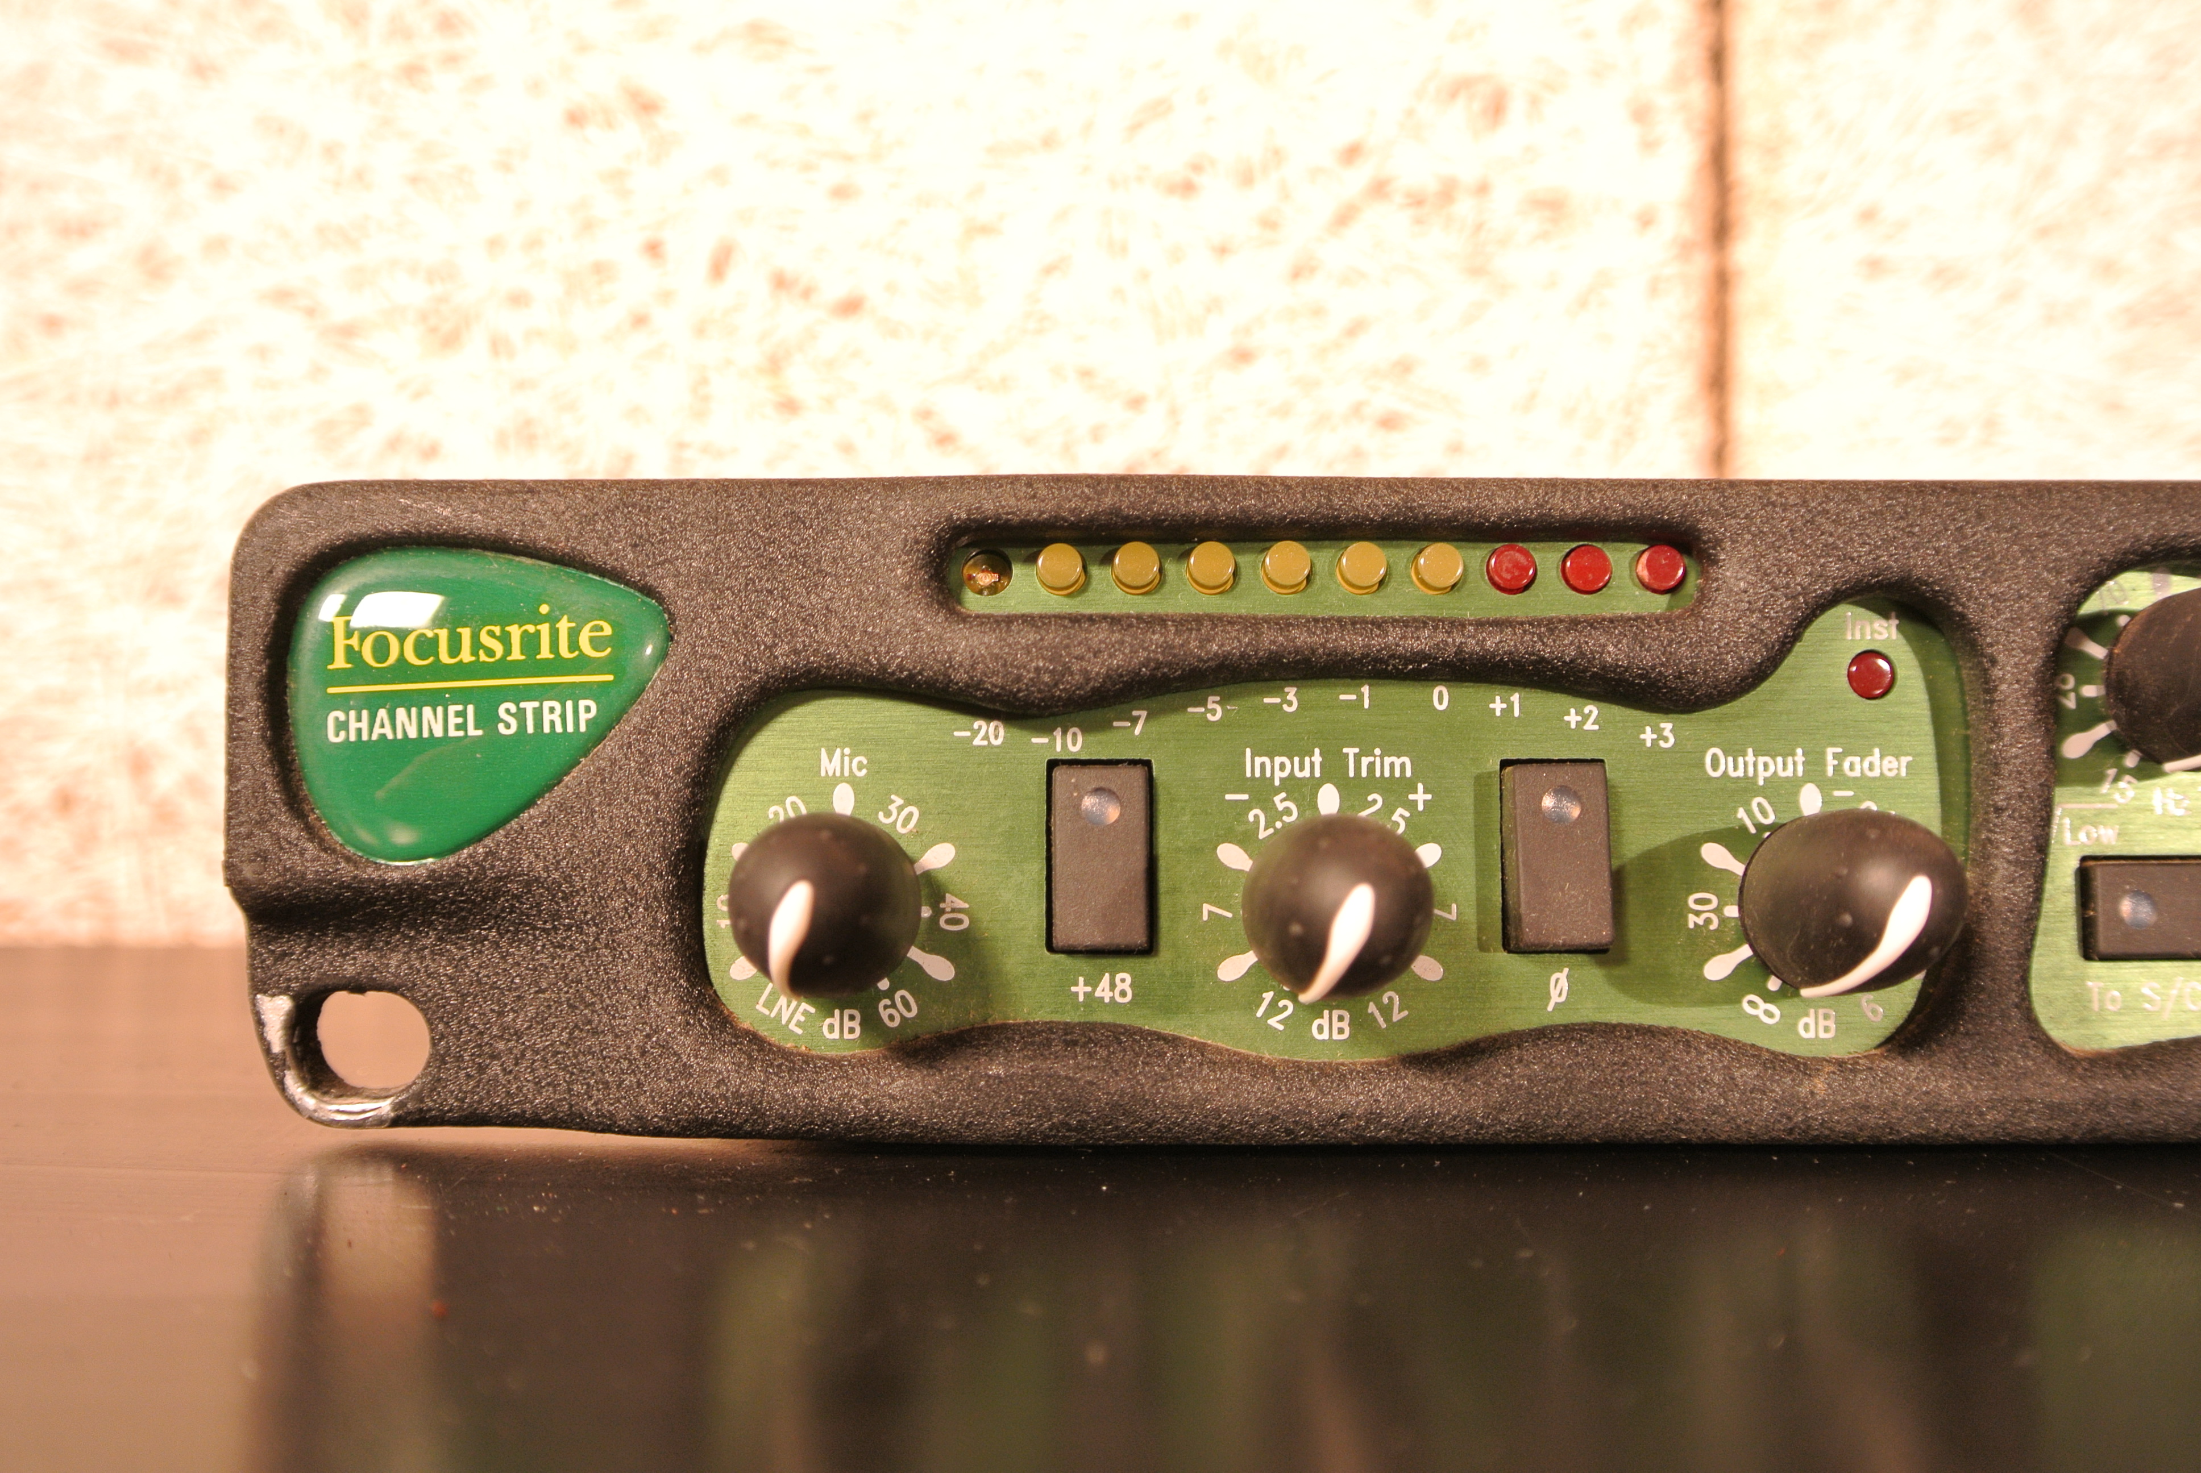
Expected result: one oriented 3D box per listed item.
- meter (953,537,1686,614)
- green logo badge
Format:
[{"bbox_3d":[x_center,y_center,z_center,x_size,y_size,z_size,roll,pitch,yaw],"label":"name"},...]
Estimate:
[{"bbox_3d":[0.015,-0.011,0.165,0.050,0.005,0.003,0,-4,1],"label":"meter"},{"bbox_3d":[-0.042,-0.002,0.165,0.025,0.021,0.003,-2,-4,1],"label":"green logo badge"}]

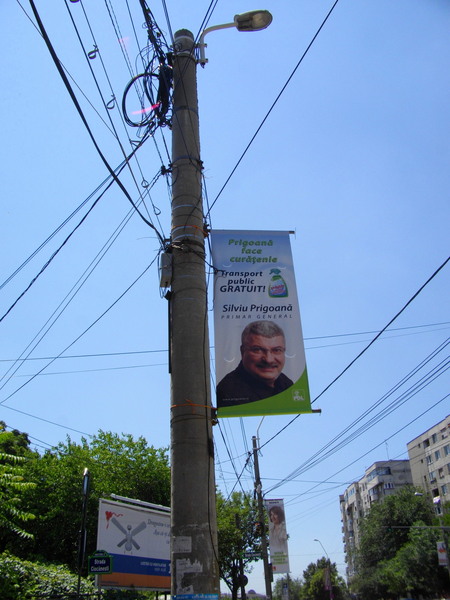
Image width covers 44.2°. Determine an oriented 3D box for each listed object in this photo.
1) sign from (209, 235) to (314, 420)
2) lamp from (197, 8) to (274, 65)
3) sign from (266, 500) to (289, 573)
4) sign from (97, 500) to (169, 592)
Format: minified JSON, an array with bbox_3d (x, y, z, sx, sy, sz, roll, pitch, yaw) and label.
[{"bbox_3d":[0.309,0.137,5.287,0.824,2.020,0.050,0,-31,-6],"label":"sign"},{"bbox_3d":[0.158,-3.472,7.407,1.046,1.106,0.280,-2,-31,-2],"label":"lamp"},{"bbox_3d":[1.919,8.577,20.234,0.700,2.500,0.050,-1,-31,-4],"label":"sign"},{"bbox_3d":[-2.965,9.417,20.998,0.250,2.750,5.600,-19,-34,25],"label":"sign"}]

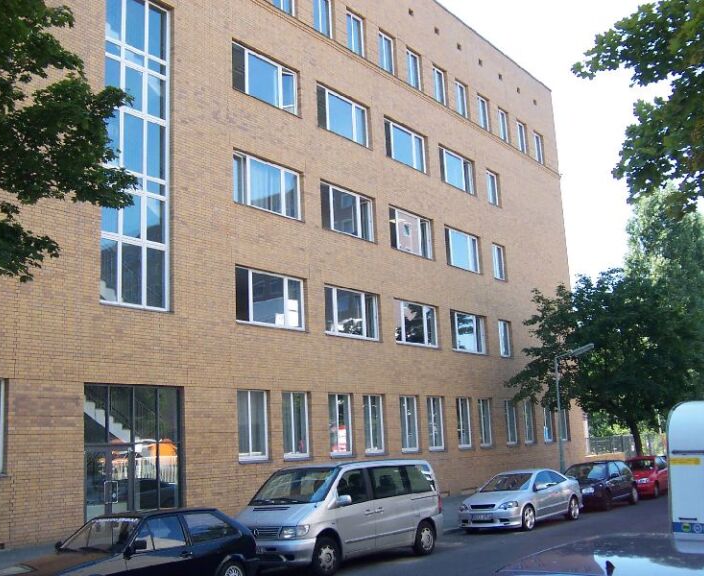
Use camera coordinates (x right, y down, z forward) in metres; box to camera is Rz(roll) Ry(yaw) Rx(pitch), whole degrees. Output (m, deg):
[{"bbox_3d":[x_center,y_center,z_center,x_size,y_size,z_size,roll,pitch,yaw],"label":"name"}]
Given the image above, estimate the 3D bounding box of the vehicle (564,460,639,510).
[{"bbox_3d":[7.754,6.250,25.445,1.680,1.430,3.850,-10,-14,36],"label":"vehicle"}]

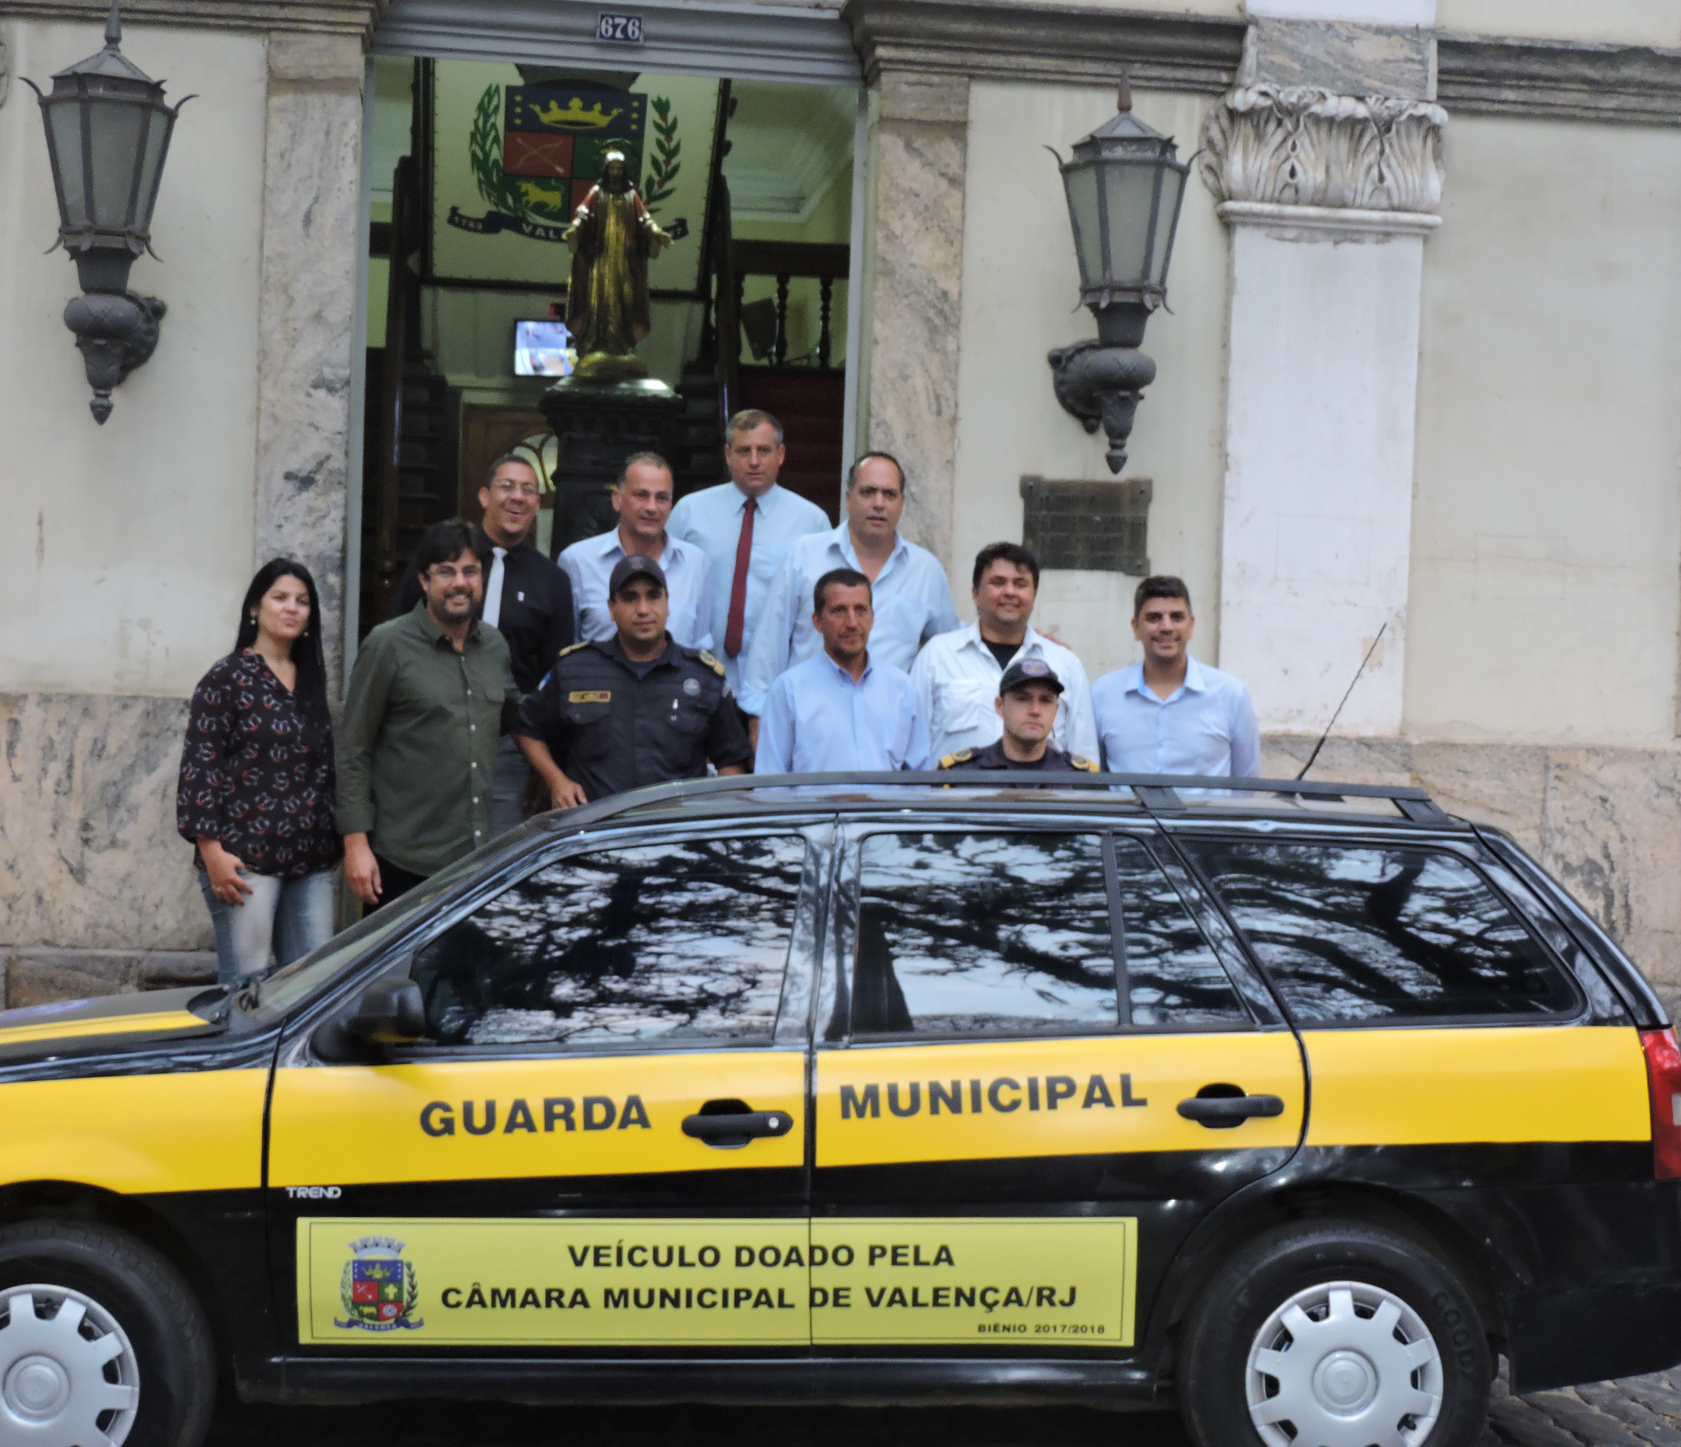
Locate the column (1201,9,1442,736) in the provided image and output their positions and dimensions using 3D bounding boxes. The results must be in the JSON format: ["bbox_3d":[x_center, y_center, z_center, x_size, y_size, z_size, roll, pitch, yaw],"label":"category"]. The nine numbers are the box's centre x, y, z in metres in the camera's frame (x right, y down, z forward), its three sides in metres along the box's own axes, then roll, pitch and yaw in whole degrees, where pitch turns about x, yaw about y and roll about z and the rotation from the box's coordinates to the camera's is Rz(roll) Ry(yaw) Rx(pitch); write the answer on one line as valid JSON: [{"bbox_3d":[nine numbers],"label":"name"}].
[{"bbox_3d":[1.485,-1.083,8.650,0.710,2.210,0.250,2,0,-7],"label":"column"}]

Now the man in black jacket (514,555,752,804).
[{"bbox_3d":[-0.563,0.426,7.609,0.600,1.770,0.360,2,1,-2],"label":"man in black jacket"}]

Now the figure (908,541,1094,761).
[{"bbox_3d":[0.434,0.371,7.657,0.540,1.740,0.340,2,0,-2],"label":"figure"}]

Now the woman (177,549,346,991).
[{"bbox_3d":[-1.595,0.371,7.658,0.450,1.650,0.330,2,1,-23],"label":"woman"}]

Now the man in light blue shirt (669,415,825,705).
[{"bbox_3d":[-0.289,-0.069,8.459,0.520,1.770,0.340,2,1,-2],"label":"man in light blue shirt"}]

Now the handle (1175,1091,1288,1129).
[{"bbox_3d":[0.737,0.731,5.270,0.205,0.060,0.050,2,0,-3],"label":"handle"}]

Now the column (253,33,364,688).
[{"bbox_3d":[-1.635,-1.110,8.619,0.290,2.000,0.200,2,1,-6],"label":"column"}]

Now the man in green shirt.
[{"bbox_3d":[-1.097,0.333,7.457,0.520,1.750,0.360,2,1,-33],"label":"man in green shirt"}]

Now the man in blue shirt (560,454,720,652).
[{"bbox_3d":[-0.600,0.092,8.007,0.520,1.730,0.330,2,0,-14],"label":"man in blue shirt"}]

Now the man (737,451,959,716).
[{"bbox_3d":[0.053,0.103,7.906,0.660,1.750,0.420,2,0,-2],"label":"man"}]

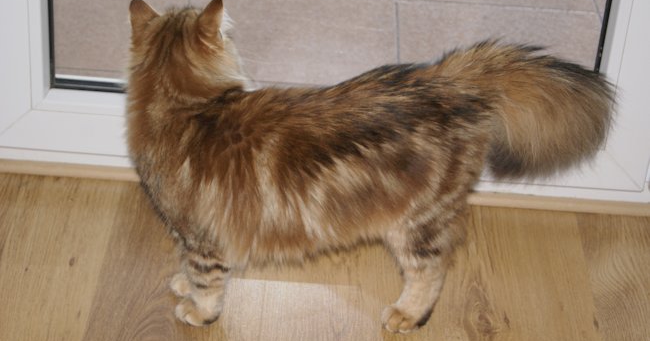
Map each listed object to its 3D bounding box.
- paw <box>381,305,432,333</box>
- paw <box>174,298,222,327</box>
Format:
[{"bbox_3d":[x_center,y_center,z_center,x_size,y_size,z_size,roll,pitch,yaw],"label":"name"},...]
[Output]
[{"bbox_3d":[0.091,0.167,1.664,0.050,0.027,0.036,-18,38,-32],"label":"paw"},{"bbox_3d":[-0.142,0.159,1.649,0.047,0.027,0.036,-12,35,-24],"label":"paw"}]

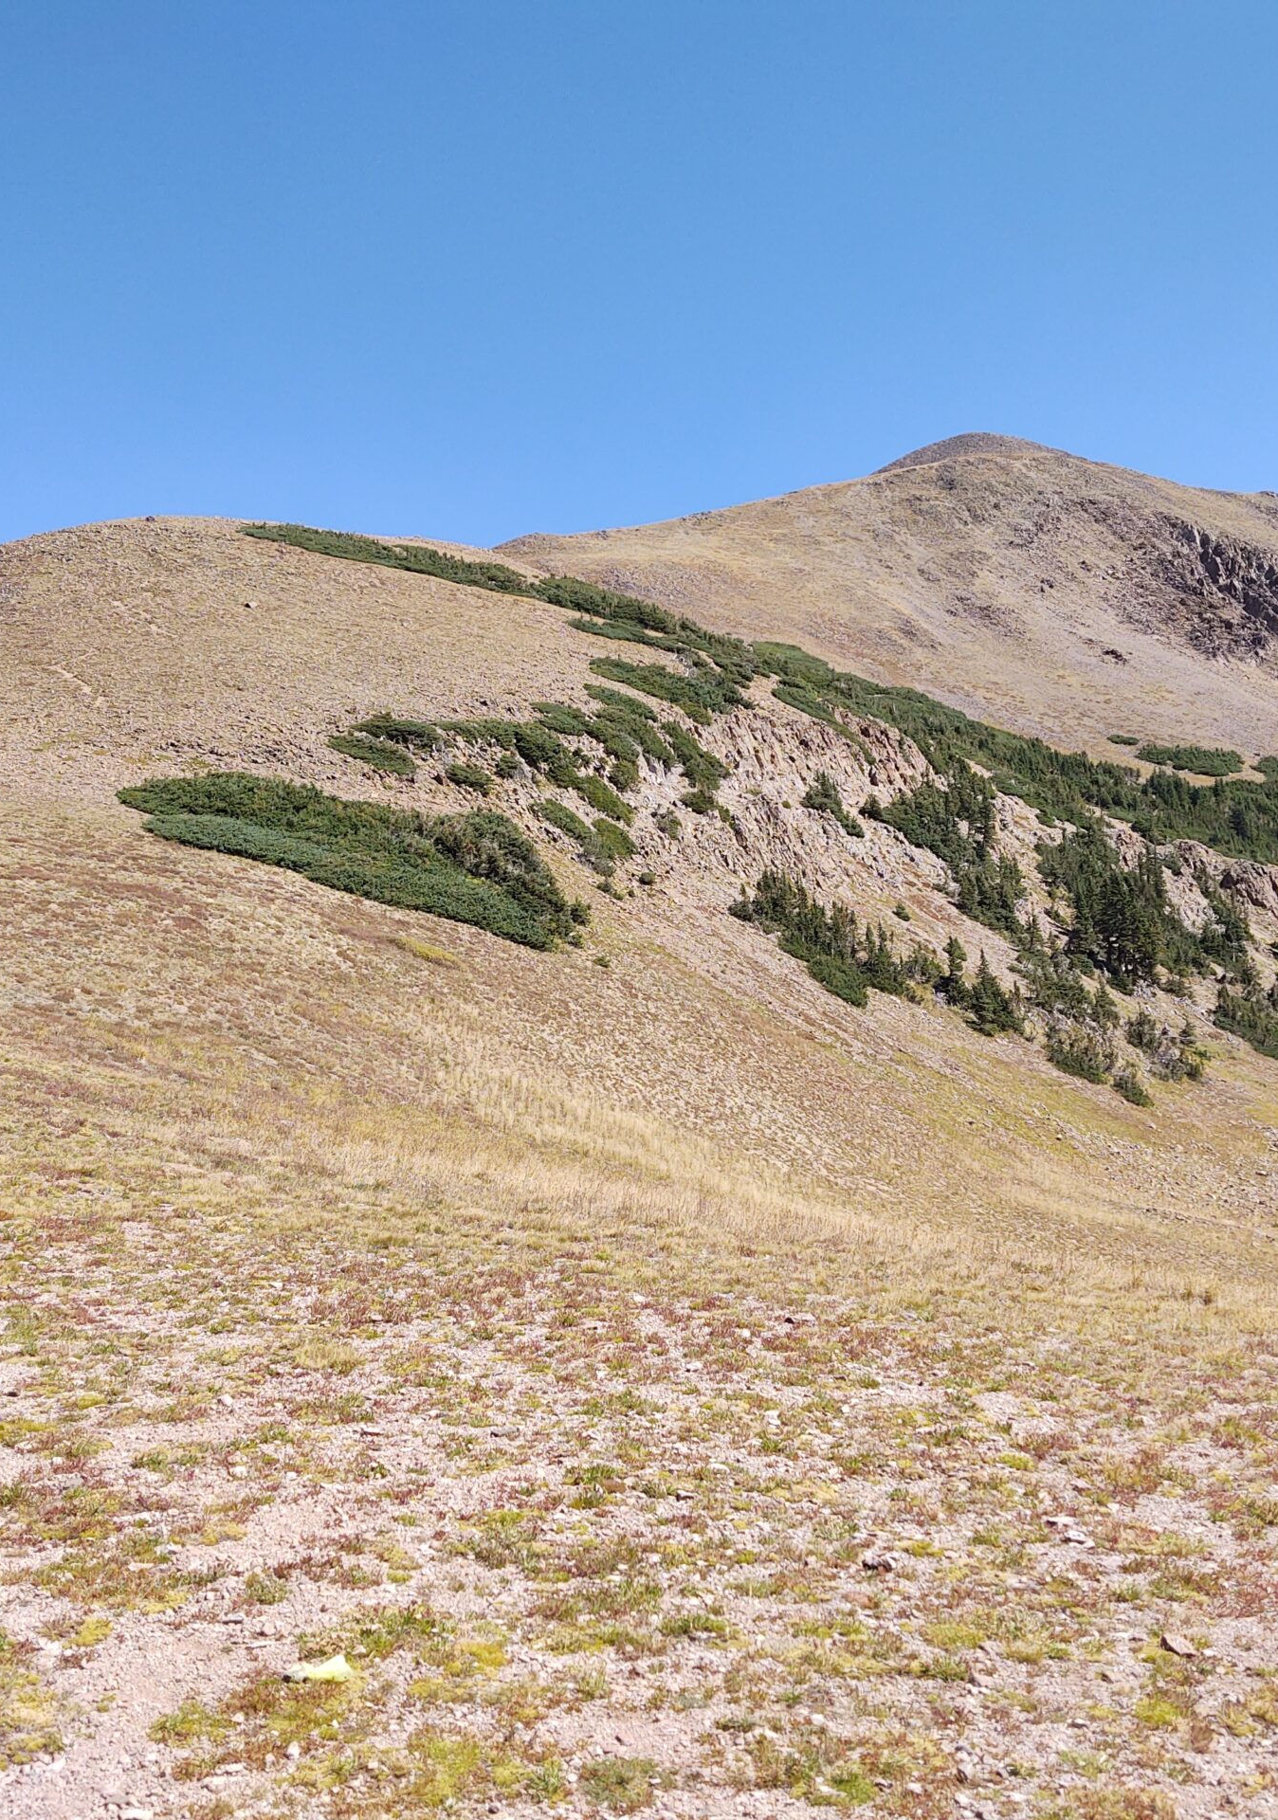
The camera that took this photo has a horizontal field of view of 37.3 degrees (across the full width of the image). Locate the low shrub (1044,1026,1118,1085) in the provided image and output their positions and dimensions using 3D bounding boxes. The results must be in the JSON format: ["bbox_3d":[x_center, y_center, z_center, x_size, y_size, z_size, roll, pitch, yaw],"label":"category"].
[{"bbox_3d":[24.504,7.993,105.000,3.896,3.162,3.702,0,0,13],"label":"low shrub"}]

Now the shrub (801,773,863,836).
[{"bbox_3d":[13.281,-7.292,130.000,4.082,4.168,3.878,0,0,6],"label":"shrub"}]

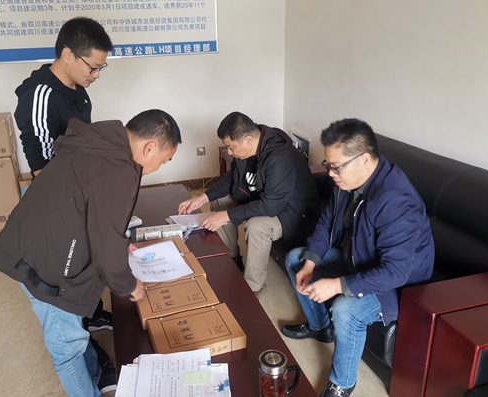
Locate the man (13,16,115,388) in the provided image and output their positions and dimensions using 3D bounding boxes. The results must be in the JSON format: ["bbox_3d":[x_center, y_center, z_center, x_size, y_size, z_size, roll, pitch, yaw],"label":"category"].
[{"bbox_3d":[-0.689,0.042,1.837,0.450,1.590,0.510,-4,21,-7],"label":"man"}]

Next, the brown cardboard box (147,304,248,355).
[{"bbox_3d":[-0.176,0.497,1.512,0.310,0.049,0.220,-9,22,-20],"label":"brown cardboard box"}]

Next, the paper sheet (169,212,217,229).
[{"bbox_3d":[-0.298,0.133,2.530,0.297,0.010,0.210,-6,21,-13],"label":"paper sheet"}]

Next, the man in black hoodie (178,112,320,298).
[{"bbox_3d":[0.040,0.023,2.539,0.840,1.110,0.580,-7,21,-17],"label":"man in black hoodie"}]

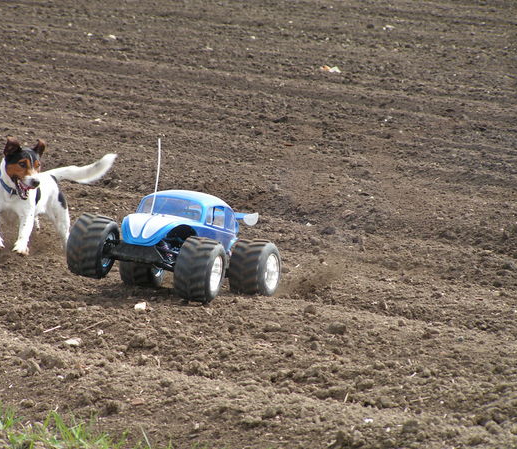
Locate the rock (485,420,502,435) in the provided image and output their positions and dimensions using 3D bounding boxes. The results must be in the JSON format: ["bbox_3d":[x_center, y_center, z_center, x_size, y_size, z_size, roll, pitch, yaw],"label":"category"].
[{"bbox_3d":[0.557,0.481,10.629,0.037,0.030,0.031,0,5,0],"label":"rock"}]

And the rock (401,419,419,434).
[{"bbox_3d":[0.361,0.479,10.631,0.041,0.035,0.035,0,5,0],"label":"rock"}]

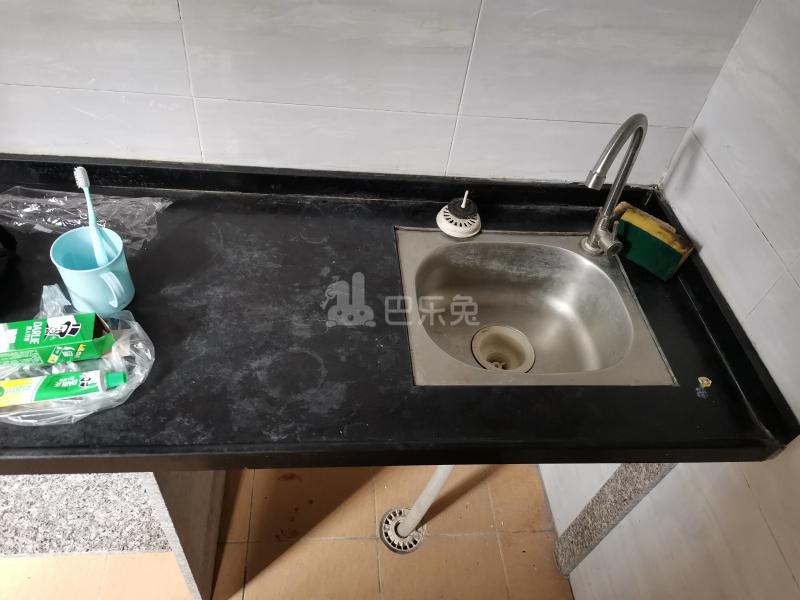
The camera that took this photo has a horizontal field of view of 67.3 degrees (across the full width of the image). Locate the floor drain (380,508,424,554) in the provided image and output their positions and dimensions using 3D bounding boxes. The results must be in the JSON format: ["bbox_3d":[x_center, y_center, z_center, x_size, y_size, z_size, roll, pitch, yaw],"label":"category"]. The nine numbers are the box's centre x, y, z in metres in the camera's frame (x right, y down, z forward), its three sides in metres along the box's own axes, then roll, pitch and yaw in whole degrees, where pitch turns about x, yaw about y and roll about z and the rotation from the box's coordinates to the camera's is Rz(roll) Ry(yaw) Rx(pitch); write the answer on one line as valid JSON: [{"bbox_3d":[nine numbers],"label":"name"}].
[{"bbox_3d":[0.009,0.559,1.458,0.107,0.012,0.107,1,48,-8],"label":"floor drain"}]

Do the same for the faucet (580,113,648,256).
[{"bbox_3d":[0.310,-0.140,0.873,0.062,0.265,0.169,35,53,22],"label":"faucet"}]

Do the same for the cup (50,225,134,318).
[{"bbox_3d":[-0.392,-0.031,0.784,0.101,0.088,0.082,38,54,23],"label":"cup"}]

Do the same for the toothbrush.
[{"bbox_3d":[-0.396,-0.078,0.782,0.014,0.186,0.019,-3,15,26],"label":"toothbrush"}]

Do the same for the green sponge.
[{"bbox_3d":[0.399,-0.090,0.967,0.111,0.067,0.031,35,59,19],"label":"green sponge"}]

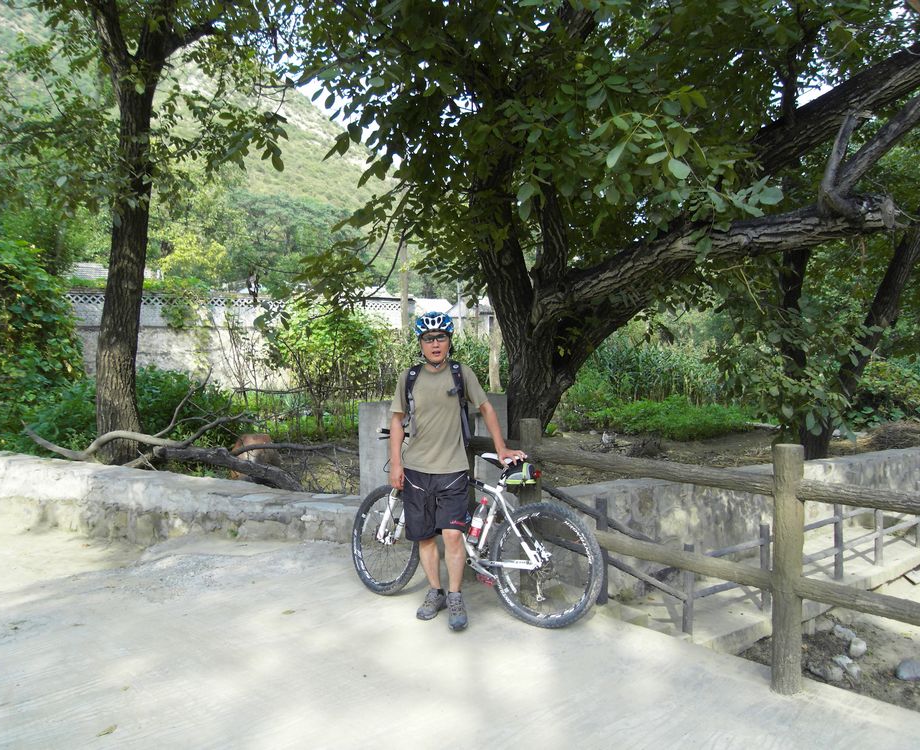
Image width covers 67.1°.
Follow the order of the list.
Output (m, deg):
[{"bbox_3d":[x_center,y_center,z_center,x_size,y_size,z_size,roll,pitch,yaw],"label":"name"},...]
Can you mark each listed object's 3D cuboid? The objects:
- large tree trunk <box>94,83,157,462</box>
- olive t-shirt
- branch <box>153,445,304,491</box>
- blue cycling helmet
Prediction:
[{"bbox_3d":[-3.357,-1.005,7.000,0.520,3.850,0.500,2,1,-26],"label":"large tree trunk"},{"bbox_3d":[-0.126,0.254,4.050,0.560,0.640,0.280,0,1,0],"label":"olive t-shirt"},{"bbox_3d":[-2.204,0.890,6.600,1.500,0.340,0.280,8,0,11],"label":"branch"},{"bbox_3d":[-0.150,-0.296,4.070,0.220,0.160,0.280,0,1,-2],"label":"blue cycling helmet"}]

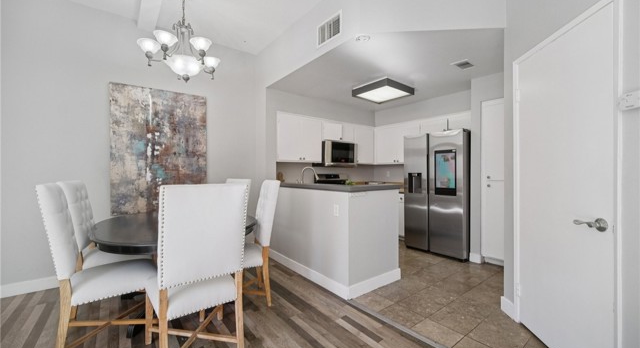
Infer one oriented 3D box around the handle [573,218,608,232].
[{"bbox_3d":[1.470,0.274,1.356,0.060,0.073,0.145,0,0,8],"label":"handle"}]

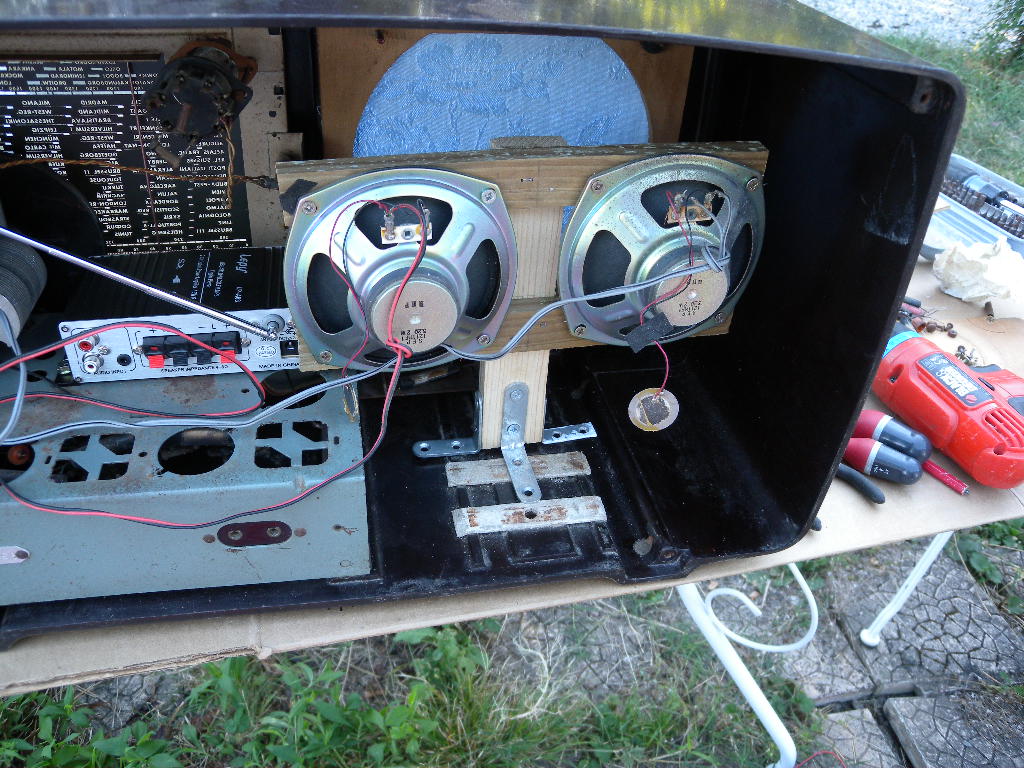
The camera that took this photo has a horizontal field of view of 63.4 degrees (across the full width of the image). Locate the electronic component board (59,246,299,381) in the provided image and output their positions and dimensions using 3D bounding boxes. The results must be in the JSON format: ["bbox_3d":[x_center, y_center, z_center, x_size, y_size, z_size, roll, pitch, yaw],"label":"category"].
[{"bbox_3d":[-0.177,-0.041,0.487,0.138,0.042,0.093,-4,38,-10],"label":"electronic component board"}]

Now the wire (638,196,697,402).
[{"bbox_3d":[0.078,-0.046,0.436,0.029,0.099,0.044,-6,38,-12],"label":"wire"}]

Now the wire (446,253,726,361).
[{"bbox_3d":[0.037,-0.041,0.434,0.149,0.067,0.037,-6,38,-12],"label":"wire"}]

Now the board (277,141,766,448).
[{"bbox_3d":[0.005,-0.040,0.477,0.251,0.200,0.026,-6,38,-12],"label":"board"}]

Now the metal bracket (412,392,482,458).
[{"bbox_3d":[-0.041,0.022,0.520,0.046,0.049,0.015,-6,38,-12],"label":"metal bracket"}]

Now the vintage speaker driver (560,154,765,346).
[{"bbox_3d":[0.088,-0.058,0.444,0.120,0.120,0.042,-6,38,-12],"label":"vintage speaker driver"}]

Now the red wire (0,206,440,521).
[{"bbox_3d":[-0.148,-0.014,0.392,0.226,0.128,0.103,-6,38,-12],"label":"red wire"}]

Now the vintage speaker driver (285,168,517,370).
[{"bbox_3d":[-0.052,-0.043,0.415,0.120,0.120,0.042,-6,38,-12],"label":"vintage speaker driver"}]

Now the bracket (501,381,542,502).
[{"bbox_3d":[0.007,0.035,0.501,0.015,0.054,0.051,-6,38,-12],"label":"bracket"}]

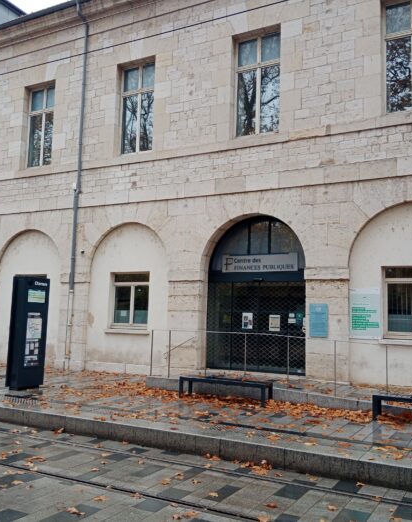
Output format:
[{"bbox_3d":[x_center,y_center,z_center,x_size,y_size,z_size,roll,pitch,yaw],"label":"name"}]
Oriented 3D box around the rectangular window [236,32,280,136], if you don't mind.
[{"bbox_3d":[1.527,-5.201,15.419,1.437,3.033,0.180,-2,-7,27],"label":"rectangular window"}]

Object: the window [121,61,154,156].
[{"bbox_3d":[-2.299,-5.090,17.414,1.384,3.091,0.200,-2,-8,28],"label":"window"}]

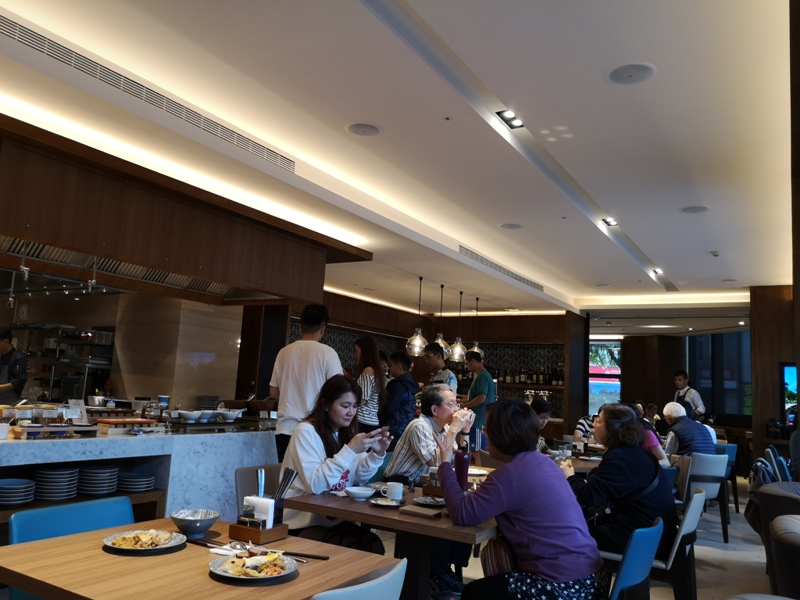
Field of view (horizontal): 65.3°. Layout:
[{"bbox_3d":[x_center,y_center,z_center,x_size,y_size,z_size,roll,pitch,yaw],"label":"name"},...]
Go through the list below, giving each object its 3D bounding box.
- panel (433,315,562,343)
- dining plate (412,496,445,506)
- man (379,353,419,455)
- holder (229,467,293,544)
[{"bbox_3d":[1.794,0.554,11.423,2.510,0.507,0.100,-2,-9,32],"label":"panel"},{"bbox_3d":[0.159,0.895,2.758,0.203,0.025,0.203,3,-9,0],"label":"dining plate"},{"bbox_3d":[-0.039,1.314,6.171,0.380,1.610,0.450,0,-8,22],"label":"man"},{"bbox_3d":[-0.427,0.658,2.007,0.142,0.203,0.168,-2,-10,33],"label":"holder"}]

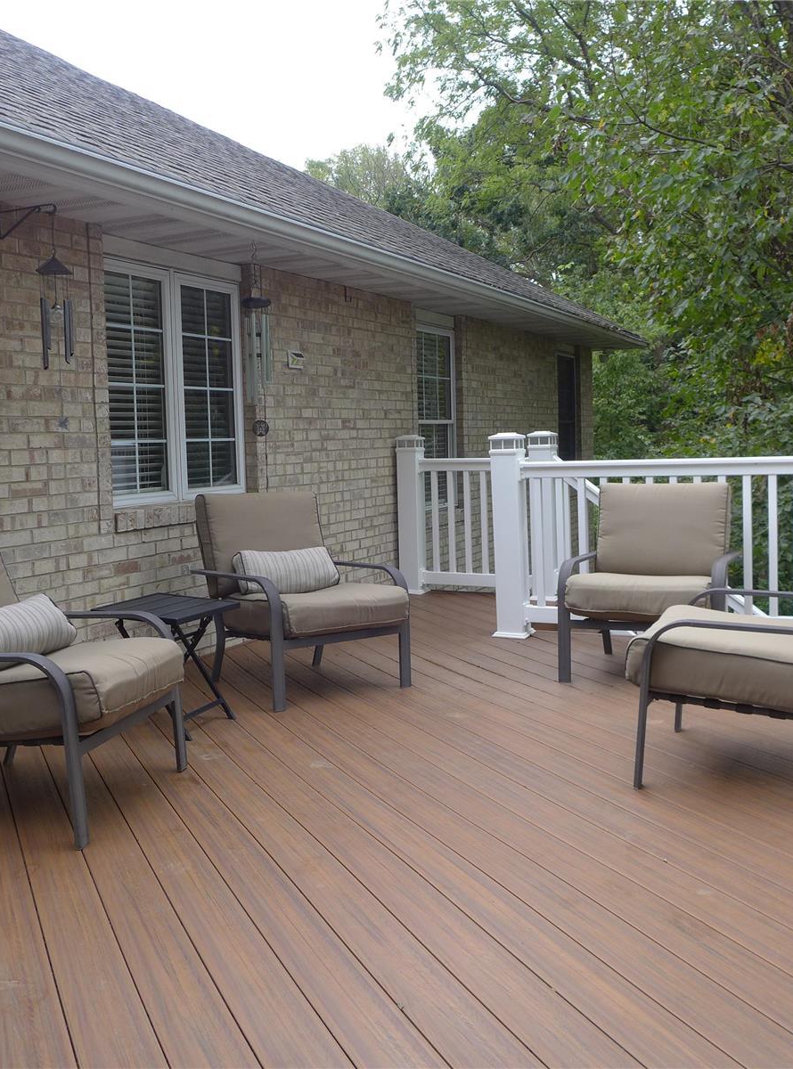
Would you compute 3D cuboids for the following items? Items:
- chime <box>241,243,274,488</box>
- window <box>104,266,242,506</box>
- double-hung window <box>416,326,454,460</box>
[{"bbox_3d":[-0.705,-0.891,4.967,0.154,1.135,0.154,0,6,0],"label":"chime"},{"bbox_3d":[-1.178,-0.771,5.168,0.100,1.192,1.180,3,7,26],"label":"window"},{"bbox_3d":[0.264,-0.940,8.052,0.100,1.450,0.880,3,7,26],"label":"double-hung window"}]

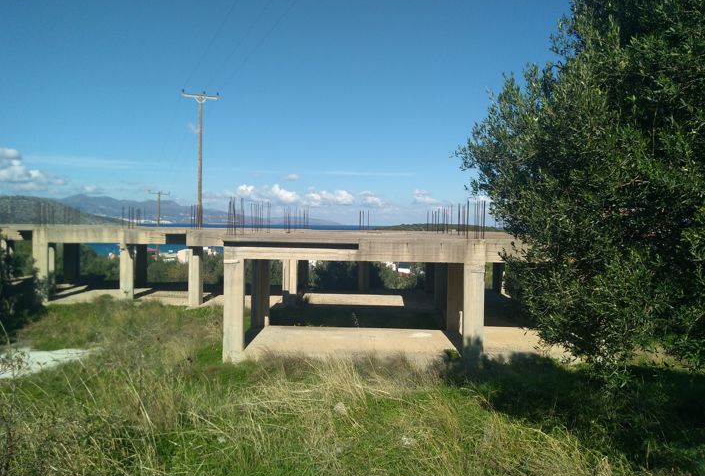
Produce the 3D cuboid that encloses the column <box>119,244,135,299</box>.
[{"bbox_3d":[-9.360,1.373,22.057,0.420,2.420,0.420,1,1,2],"label":"column"}]

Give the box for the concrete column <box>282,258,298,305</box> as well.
[{"bbox_3d":[-2.446,1.477,20.942,0.480,2.450,0.450,1,1,2],"label":"concrete column"}]

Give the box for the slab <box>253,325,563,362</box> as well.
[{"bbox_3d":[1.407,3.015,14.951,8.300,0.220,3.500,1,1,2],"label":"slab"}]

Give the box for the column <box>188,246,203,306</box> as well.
[{"bbox_3d":[-6.110,1.449,20.737,0.420,2.420,0.440,1,1,2],"label":"column"}]

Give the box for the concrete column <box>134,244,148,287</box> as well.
[{"bbox_3d":[-10.601,1.242,26.589,0.440,2.420,0.440,1,1,2],"label":"concrete column"}]

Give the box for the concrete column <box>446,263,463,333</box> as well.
[{"bbox_3d":[3.317,1.657,16.792,0.450,2.450,0.450,1,1,2],"label":"concrete column"}]

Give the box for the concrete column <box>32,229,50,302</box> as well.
[{"bbox_3d":[-12.637,1.104,21.519,0.420,2.900,0.420,1,1,2],"label":"concrete column"}]

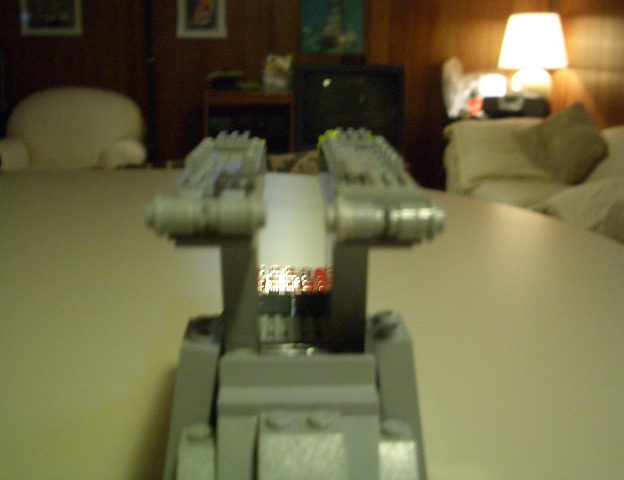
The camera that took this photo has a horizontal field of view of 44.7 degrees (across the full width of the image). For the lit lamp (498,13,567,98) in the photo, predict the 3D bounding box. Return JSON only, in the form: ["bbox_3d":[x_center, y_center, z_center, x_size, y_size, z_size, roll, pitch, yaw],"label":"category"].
[{"bbox_3d":[1.234,-0.991,4.238,0.375,0.536,0.375,0,11,0],"label":"lit lamp"}]

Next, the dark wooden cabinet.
[{"bbox_3d":[-0.376,-0.533,4.849,0.542,0.830,0.420,0,11,0],"label":"dark wooden cabinet"}]

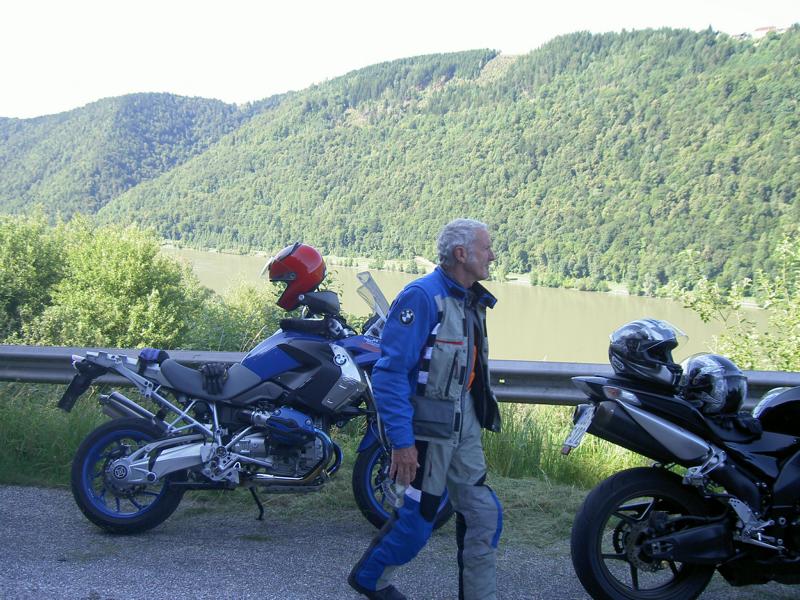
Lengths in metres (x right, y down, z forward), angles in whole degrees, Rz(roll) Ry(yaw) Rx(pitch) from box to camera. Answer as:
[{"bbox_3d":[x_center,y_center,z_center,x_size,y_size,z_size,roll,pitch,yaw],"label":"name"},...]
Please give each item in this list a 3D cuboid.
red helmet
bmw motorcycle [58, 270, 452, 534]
[{"bbox_3d":[-0.550,-0.124,4.700,0.325,0.310,0.260,-19,4,1],"label":"red helmet"},{"bbox_3d":[-0.752,0.562,4.939,2.190,1.460,0.900,1,-6,-1],"label":"bmw motorcycle"}]

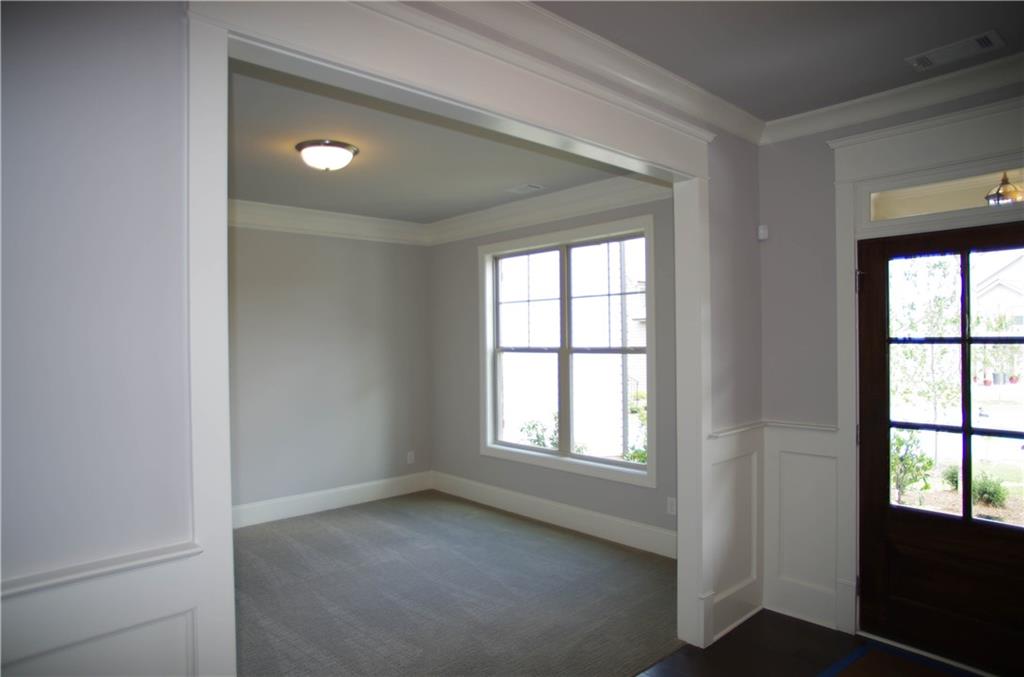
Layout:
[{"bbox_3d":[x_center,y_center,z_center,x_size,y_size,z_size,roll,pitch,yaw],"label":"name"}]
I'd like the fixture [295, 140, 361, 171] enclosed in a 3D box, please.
[{"bbox_3d":[-1.126,-1.096,3.646,0.376,0.150,0.376,-1,0,0],"label":"fixture"}]

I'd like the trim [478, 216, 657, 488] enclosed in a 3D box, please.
[{"bbox_3d":[0.374,0.105,4.942,0.120,1.941,1.955,-1,0,-42],"label":"trim"}]

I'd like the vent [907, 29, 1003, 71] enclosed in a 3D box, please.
[{"bbox_3d":[1.853,-1.191,2.497,0.196,0.020,0.303,-1,0,-42],"label":"vent"}]

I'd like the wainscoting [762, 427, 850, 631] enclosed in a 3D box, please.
[{"bbox_3d":[1.590,1.007,3.255,0.045,1.061,0.449,-1,0,-42],"label":"wainscoting"}]

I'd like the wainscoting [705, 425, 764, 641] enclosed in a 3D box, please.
[{"bbox_3d":[1.223,1.011,3.204,0.637,1.061,0.045,-1,0,-42],"label":"wainscoting"}]

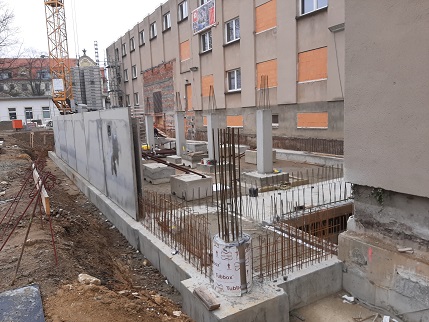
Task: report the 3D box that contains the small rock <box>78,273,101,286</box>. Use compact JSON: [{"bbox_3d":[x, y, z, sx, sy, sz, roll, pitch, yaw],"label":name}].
[{"bbox_3d":[-1.314,1.231,3.369,0.210,0.090,0.120,-6,9,-23],"label":"small rock"}]

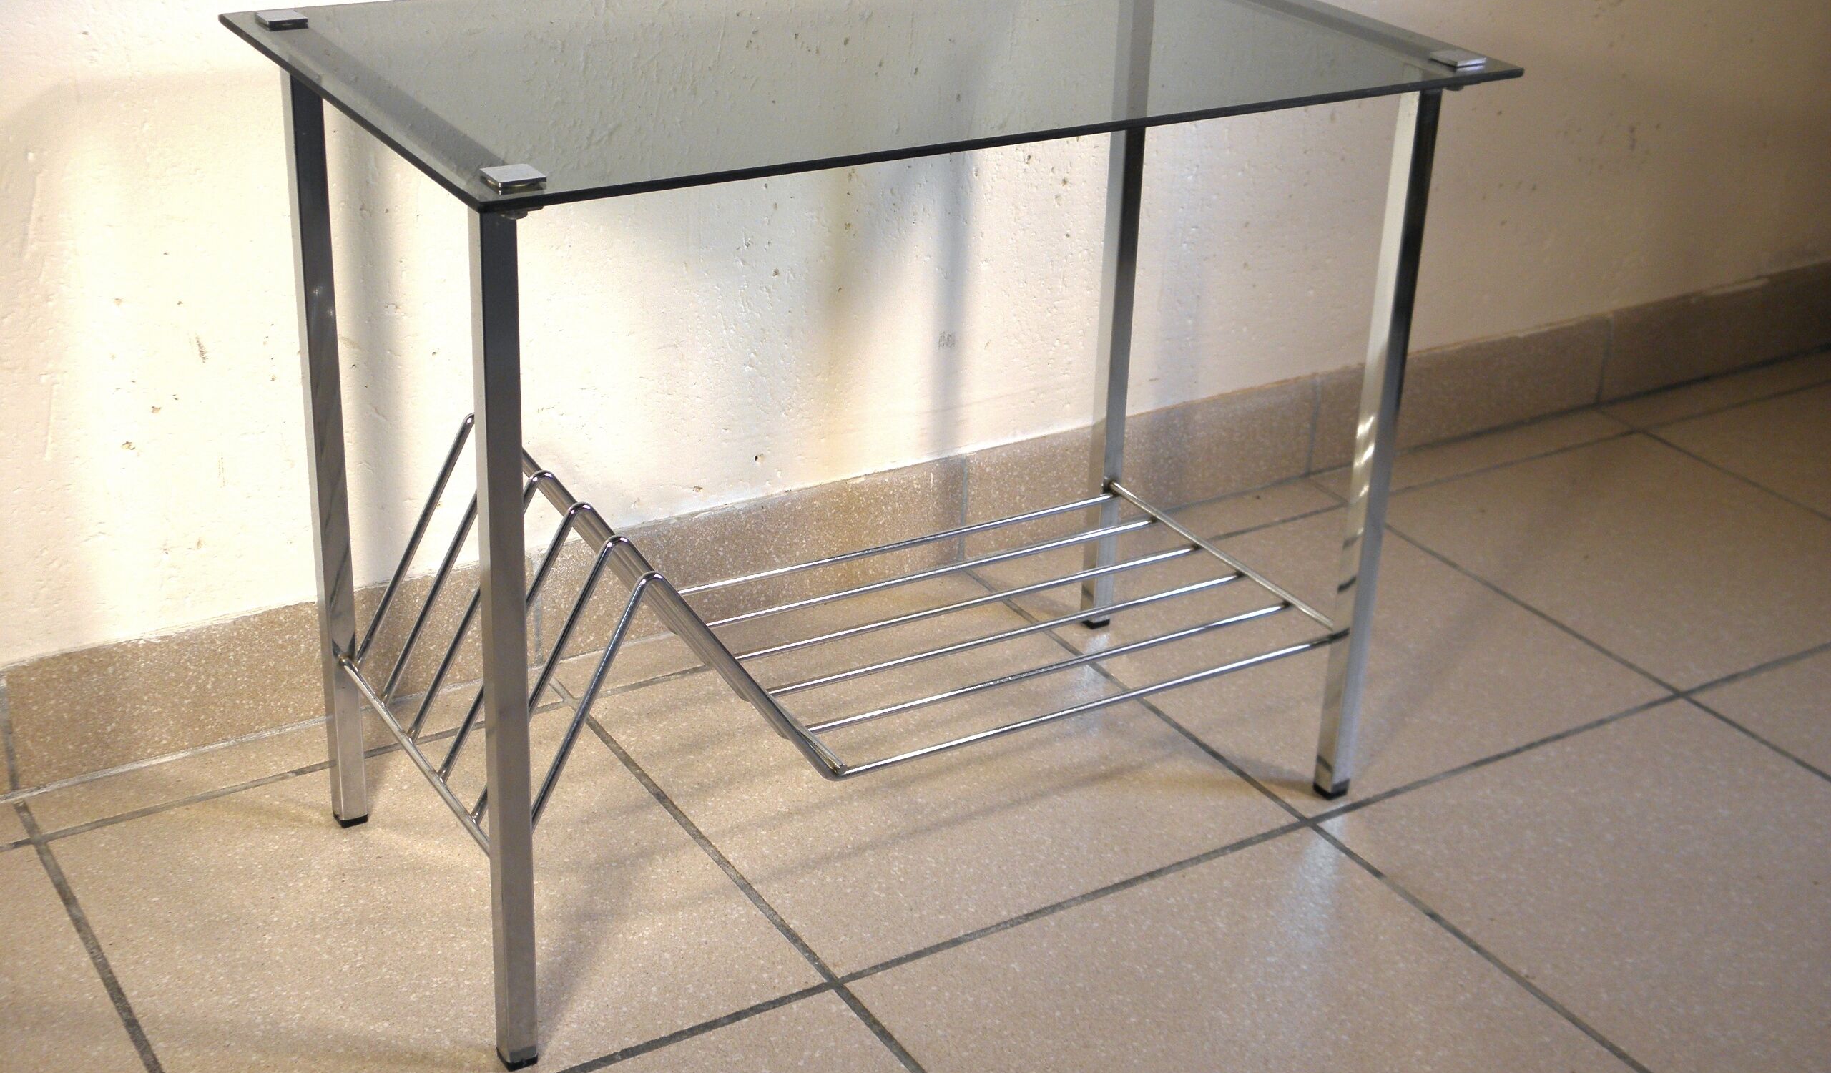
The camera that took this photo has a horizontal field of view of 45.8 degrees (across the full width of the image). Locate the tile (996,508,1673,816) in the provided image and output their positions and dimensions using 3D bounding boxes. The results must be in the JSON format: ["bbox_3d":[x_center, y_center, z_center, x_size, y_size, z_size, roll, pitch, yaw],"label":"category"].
[{"bbox_3d":[0.272,0.073,1.420,0.303,0.009,0.303,-13,29,-29],"label":"tile"}]

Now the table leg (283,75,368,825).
[{"bbox_3d":[-0.297,-0.038,1.096,0.015,0.425,0.015,-12,29,-30],"label":"table leg"}]

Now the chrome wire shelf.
[{"bbox_3d":[-0.026,0.004,1.151,0.496,0.139,0.221,-13,29,-29],"label":"chrome wire shelf"}]

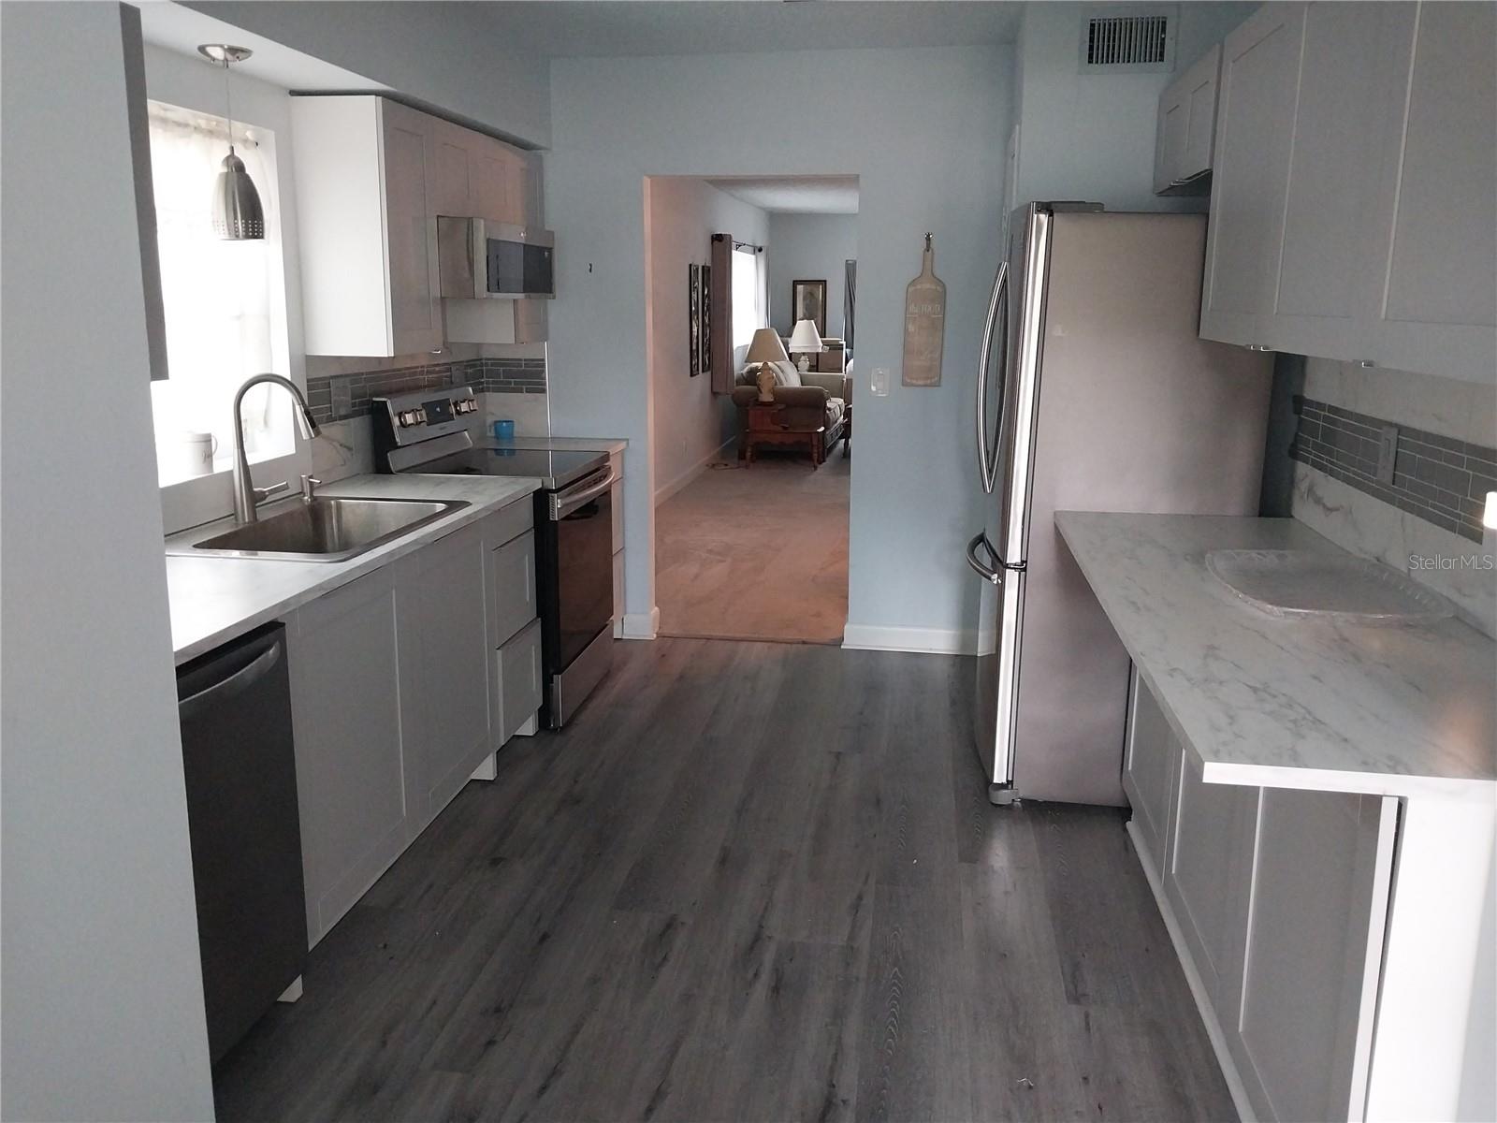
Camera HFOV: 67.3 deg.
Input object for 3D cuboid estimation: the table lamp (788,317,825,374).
[{"bbox_3d":[0.640,-2.384,12.688,0.385,0.690,0.385,2,13,9],"label":"table lamp"}]

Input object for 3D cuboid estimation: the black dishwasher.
[{"bbox_3d":[-1.302,0.613,2.155,0.620,0.875,0.600,3,13,8],"label":"black dishwasher"}]

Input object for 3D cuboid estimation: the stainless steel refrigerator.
[{"bbox_3d":[1.157,-0.199,3.743,0.780,1.800,0.890,3,13,8],"label":"stainless steel refrigerator"}]

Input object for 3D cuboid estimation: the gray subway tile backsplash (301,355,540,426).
[{"bbox_3d":[-1.148,-0.660,4.286,0.280,0.157,1.470,2,13,9],"label":"gray subway tile backsplash"}]

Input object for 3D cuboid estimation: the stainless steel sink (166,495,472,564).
[{"bbox_3d":[-1.184,0.000,3.137,0.545,0.210,0.850,3,13,8],"label":"stainless steel sink"}]

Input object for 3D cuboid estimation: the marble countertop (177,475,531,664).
[{"bbox_3d":[-1.192,-0.035,2.864,0.650,0.036,2.160,2,13,9],"label":"marble countertop"}]

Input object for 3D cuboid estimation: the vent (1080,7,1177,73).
[{"bbox_3d":[1.268,-1.739,3.750,0.311,0.206,0.025,2,13,9],"label":"vent"}]

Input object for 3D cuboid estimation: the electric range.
[{"bbox_3d":[-0.947,-0.069,4.449,0.730,1.180,0.760,3,13,8],"label":"electric range"}]

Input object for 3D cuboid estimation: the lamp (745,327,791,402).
[{"bbox_3d":[0.176,-1.844,10.550,0.410,0.690,0.410,3,13,8],"label":"lamp"}]

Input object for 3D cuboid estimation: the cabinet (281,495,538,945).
[{"bbox_3d":[-1.165,0.345,3.221,0.630,0.840,1.595,3,13,8],"label":"cabinet"}]

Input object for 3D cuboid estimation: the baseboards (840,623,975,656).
[{"bbox_3d":[0.717,0.352,4.992,0.602,0.106,0.025,2,13,9],"label":"baseboards"}]

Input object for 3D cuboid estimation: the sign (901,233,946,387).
[{"bbox_3d":[0.729,-1.030,4.655,0.164,0.610,0.025,2,13,9],"label":"sign"}]

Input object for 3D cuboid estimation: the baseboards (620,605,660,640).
[{"bbox_3d":[-0.492,0.293,5.255,0.170,0.122,0.120,3,13,8],"label":"baseboards"}]

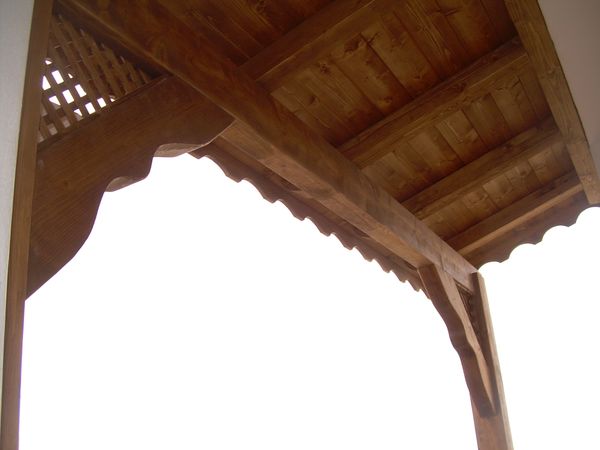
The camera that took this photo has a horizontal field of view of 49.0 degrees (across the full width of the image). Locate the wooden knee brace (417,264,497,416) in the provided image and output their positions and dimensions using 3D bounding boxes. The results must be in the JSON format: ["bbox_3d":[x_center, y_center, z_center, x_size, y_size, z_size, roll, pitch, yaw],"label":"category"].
[{"bbox_3d":[0.882,0.601,3.624,0.083,0.204,1.021,-15,-68,26],"label":"wooden knee brace"}]

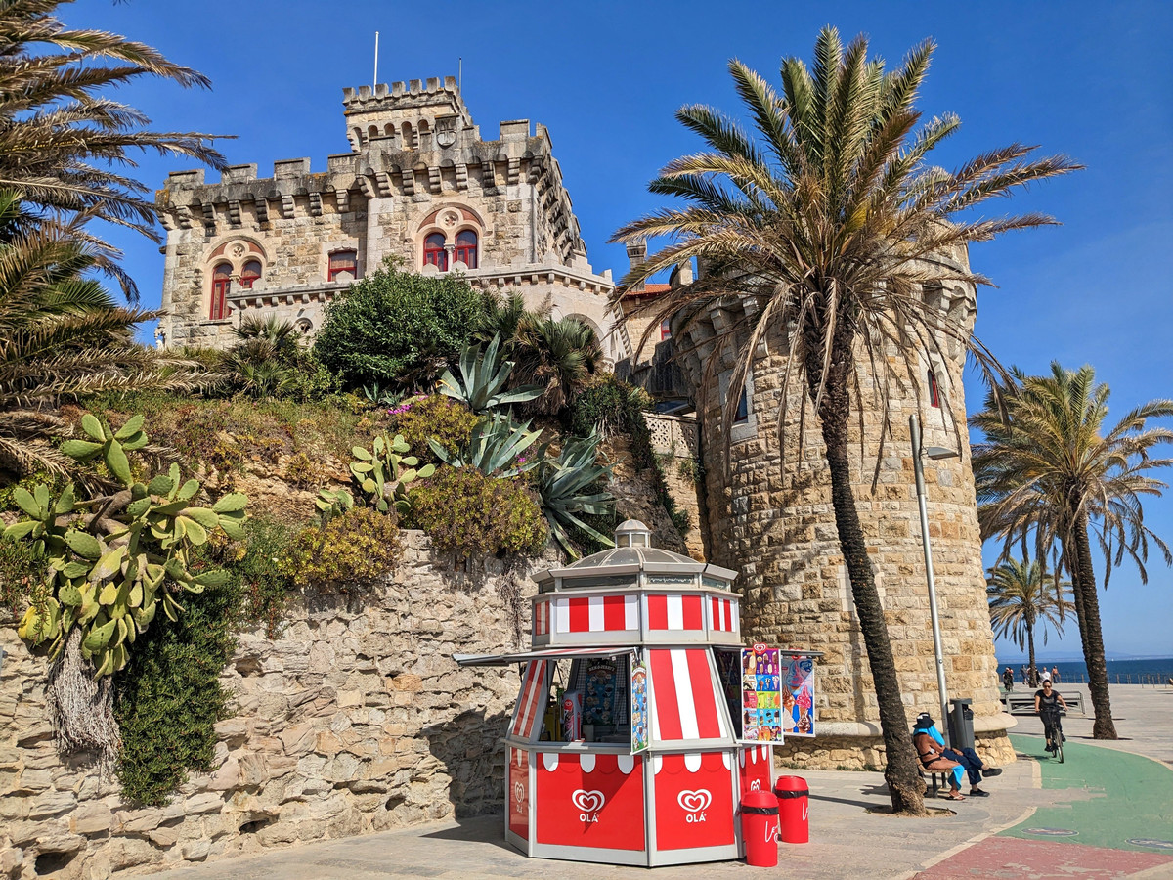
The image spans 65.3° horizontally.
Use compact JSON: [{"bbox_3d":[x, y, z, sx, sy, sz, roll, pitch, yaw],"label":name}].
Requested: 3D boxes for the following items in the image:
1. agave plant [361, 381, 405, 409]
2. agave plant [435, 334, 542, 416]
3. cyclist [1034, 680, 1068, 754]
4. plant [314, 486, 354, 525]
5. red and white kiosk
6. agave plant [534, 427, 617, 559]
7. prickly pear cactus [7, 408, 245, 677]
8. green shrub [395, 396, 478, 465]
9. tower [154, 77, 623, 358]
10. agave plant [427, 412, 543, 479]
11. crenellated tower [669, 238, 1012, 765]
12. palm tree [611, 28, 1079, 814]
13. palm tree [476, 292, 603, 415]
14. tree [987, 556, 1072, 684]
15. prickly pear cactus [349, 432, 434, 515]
[{"bbox_3d":[-3.778,-0.824,16.960,0.834,0.531,0.625,-2,-14,0],"label":"agave plant"},{"bbox_3d":[-1.741,-1.172,16.599,1.800,1.380,1.700,-1,-14,0],"label":"agave plant"},{"bbox_3d":[9.372,5.583,18.455,0.580,1.420,0.720,-6,-15,20],"label":"cyclist"},{"bbox_3d":[-3.789,0.993,13.771,0.589,0.568,0.500,-2,-14,0],"label":"plant"},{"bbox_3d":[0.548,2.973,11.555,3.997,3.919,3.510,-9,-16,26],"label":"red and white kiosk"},{"bbox_3d":[-0.199,1.034,17.761,1.556,2.294,1.712,-2,-14,0],"label":"agave plant"},{"bbox_3d":[-4.796,1.075,9.702,2.300,2.700,1.500,8,-17,-32],"label":"prickly pear cactus"},{"bbox_3d":[-2.475,-0.169,15.111,1.380,1.150,1.150,-2,-14,6],"label":"green shrub"},{"bbox_3d":[-6.714,-6.459,34.147,15.800,13.200,10.400,-3,-14,9],"label":"tower"},{"bbox_3d":[-1.944,0.102,17.411,2.195,1.209,1.975,-2,-14,0],"label":"agave plant"},{"bbox_3d":[6.132,1.464,22.546,7.556,11.992,7.556,-6,-15,15],"label":"crenellated tower"},{"bbox_3d":[4.186,-0.848,13.809,7.100,11.900,6.900,-1,-14,0],"label":"palm tree"},{"bbox_3d":[-1.118,-2.041,21.584,2.998,2.923,2.698,-2,-14,0],"label":"palm tree"},{"bbox_3d":[36.545,14.868,75.428,6.400,10.500,6.400,-8,-16,24],"label":"tree"},{"bbox_3d":[-2.895,0.497,13.604,1.200,1.220,0.850,1,-14,-8],"label":"prickly pear cactus"}]

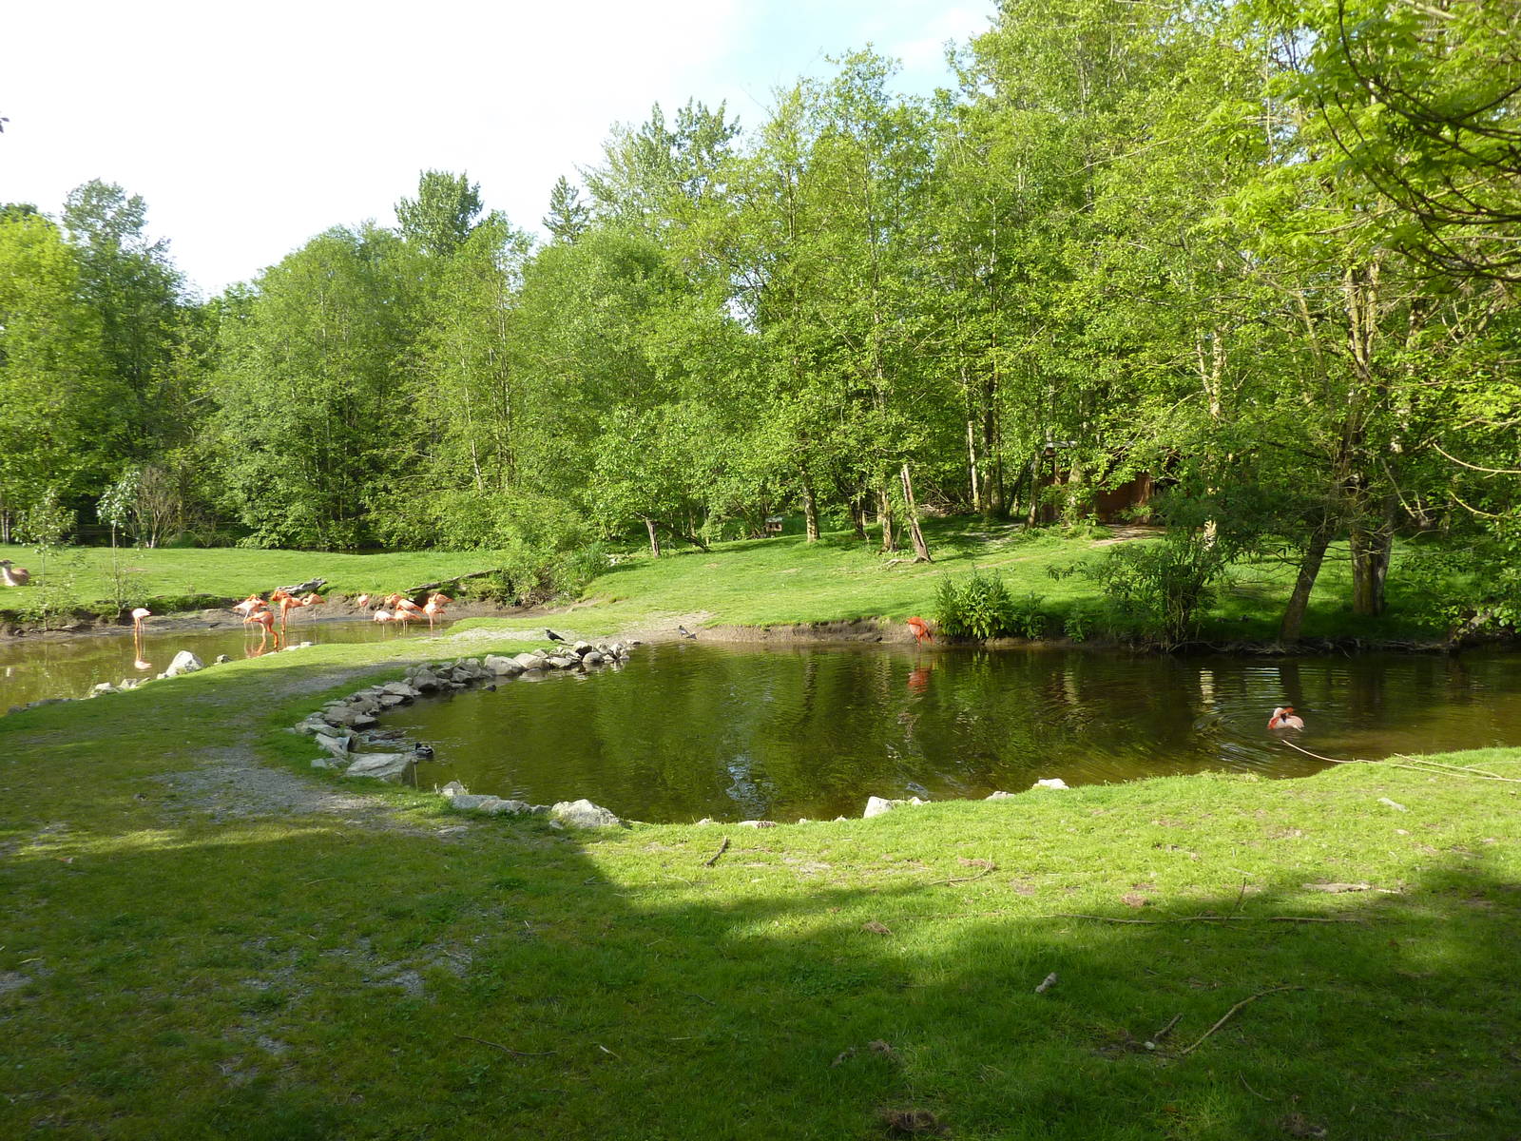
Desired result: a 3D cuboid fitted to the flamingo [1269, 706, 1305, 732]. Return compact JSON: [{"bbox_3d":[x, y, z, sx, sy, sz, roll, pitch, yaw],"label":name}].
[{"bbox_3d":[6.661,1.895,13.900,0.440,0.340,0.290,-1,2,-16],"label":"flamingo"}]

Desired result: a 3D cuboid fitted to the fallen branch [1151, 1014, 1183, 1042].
[{"bbox_3d":[1.451,1.618,3.898,0.028,0.040,0.306,1,2,39],"label":"fallen branch"}]

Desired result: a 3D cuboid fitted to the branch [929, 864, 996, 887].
[{"bbox_3d":[1.129,1.655,5.936,0.614,0.035,0.109,-2,3,-44],"label":"branch"}]

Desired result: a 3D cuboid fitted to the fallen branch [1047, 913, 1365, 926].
[{"bbox_3d":[2.091,1.643,5.144,1.472,0.045,0.123,0,2,4],"label":"fallen branch"}]

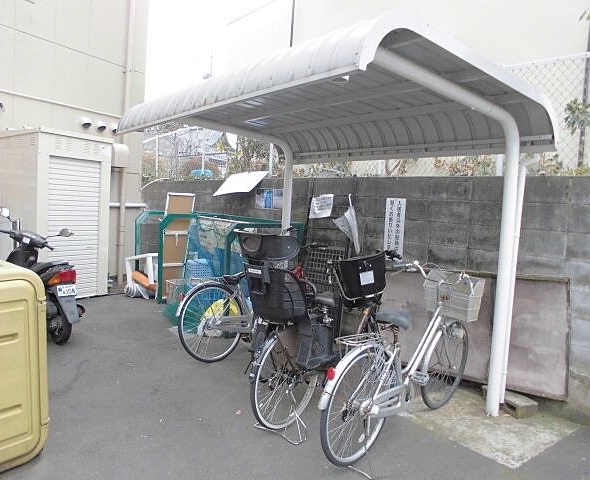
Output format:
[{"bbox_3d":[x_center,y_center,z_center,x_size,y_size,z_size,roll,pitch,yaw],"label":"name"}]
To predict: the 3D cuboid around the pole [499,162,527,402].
[{"bbox_3d":[1.639,0.334,3.611,0.062,1.800,0.062,1,5,-38],"label":"pole"}]

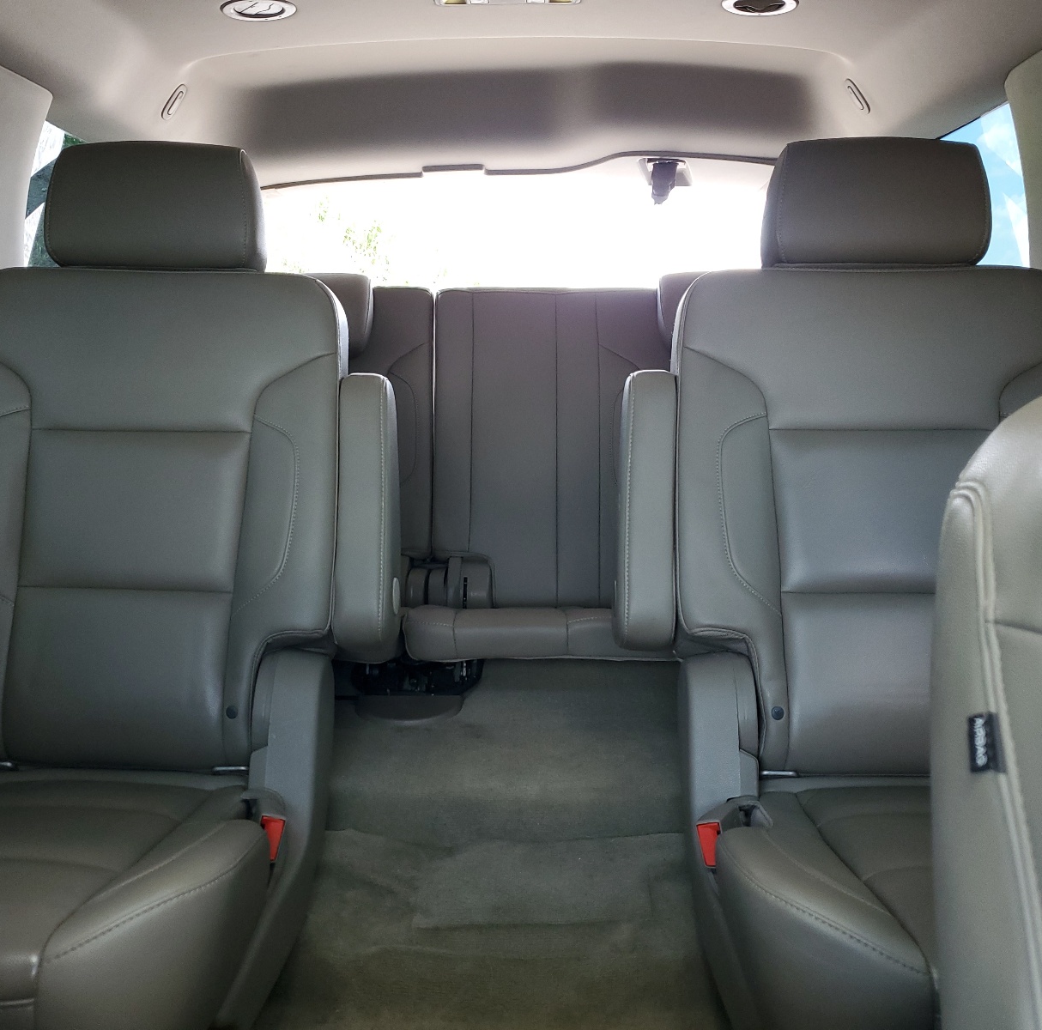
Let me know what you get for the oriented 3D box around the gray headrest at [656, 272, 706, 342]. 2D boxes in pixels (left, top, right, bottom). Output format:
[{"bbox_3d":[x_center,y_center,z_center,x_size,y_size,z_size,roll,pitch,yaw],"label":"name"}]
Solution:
[{"bbox_3d":[0.390,-0.392,2.020,0.260,0.180,0.115,0,0,0],"label":"gray headrest"}]

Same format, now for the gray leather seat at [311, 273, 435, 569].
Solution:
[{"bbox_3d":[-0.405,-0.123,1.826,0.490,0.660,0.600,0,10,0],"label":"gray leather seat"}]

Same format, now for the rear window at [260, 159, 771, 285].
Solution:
[{"bbox_3d":[-0.015,-0.590,2.500,1.280,0.480,0.080,0,30,0],"label":"rear window"}]

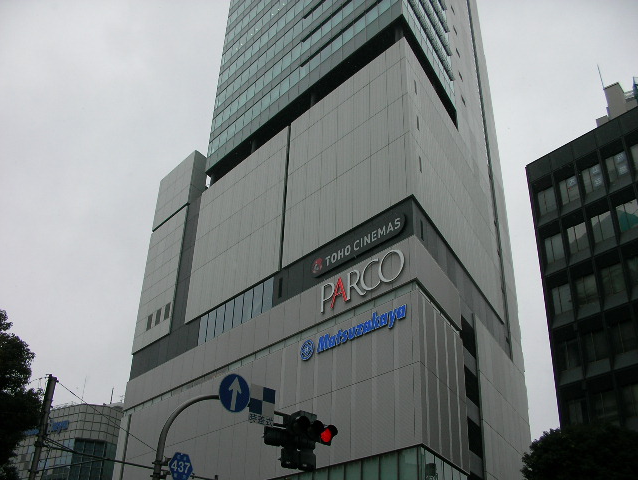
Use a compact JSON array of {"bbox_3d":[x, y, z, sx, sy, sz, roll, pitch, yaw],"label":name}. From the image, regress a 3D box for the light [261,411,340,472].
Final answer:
[{"bbox_3d":[-0.387,4.237,14.700,1.300,0.920,1.050,27,-38,-36],"label":"light"}]

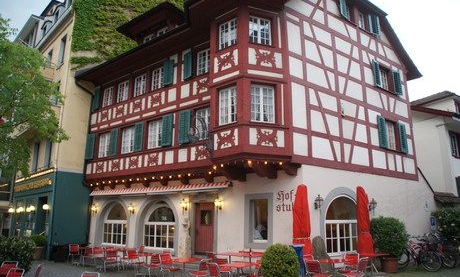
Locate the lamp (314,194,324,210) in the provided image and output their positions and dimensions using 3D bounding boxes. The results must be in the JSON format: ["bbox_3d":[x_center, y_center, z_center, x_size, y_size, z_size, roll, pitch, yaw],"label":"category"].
[{"bbox_3d":[3.049,2.179,11.682,0.240,0.490,0.290,10,-16,-36],"label":"lamp"}]

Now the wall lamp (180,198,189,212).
[{"bbox_3d":[-1.941,2.838,14.643,0.240,0.490,0.290,-10,-16,37],"label":"wall lamp"}]

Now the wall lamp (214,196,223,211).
[{"bbox_3d":[-0.466,2.648,13.967,0.230,0.550,0.300,-10,-17,36],"label":"wall lamp"}]

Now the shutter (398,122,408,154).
[{"bbox_3d":[8.153,0.000,16.198,0.630,1.410,0.060,10,-16,-36],"label":"shutter"}]

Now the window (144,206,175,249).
[{"bbox_3d":[-3.304,4.181,16.305,2.258,1.978,0.150,-10,-17,36],"label":"window"}]

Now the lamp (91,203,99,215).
[{"bbox_3d":[-7.473,3.874,18.927,0.240,0.490,0.290,-10,-16,37],"label":"lamp"}]

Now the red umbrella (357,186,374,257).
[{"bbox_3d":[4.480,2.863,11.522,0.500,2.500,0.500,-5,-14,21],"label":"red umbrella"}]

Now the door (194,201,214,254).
[{"bbox_3d":[-1.056,3.797,14.576,1.084,2.095,0.100,-10,-17,36],"label":"door"}]

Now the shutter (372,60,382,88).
[{"bbox_3d":[7.040,-3.067,16.414,0.060,1.282,0.520,-12,-18,42],"label":"shutter"}]

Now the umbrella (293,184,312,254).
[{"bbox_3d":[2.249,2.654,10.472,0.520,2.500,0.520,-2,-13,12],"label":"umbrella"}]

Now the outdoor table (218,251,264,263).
[{"bbox_3d":[0.343,4.372,11.755,1.450,0.740,0.800,-10,-17,36],"label":"outdoor table"}]

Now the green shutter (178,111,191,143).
[{"bbox_3d":[-2.000,-0.528,15.239,0.640,1.492,0.060,-10,-17,36],"label":"green shutter"}]

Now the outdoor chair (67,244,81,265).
[{"bbox_3d":[-6.873,5.138,15.194,0.540,0.840,0.480,-11,-17,42],"label":"outdoor chair"}]

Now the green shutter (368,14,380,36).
[{"bbox_3d":[6.826,-5.415,16.287,0.540,1.050,0.060,3,-13,-13],"label":"green shutter"}]

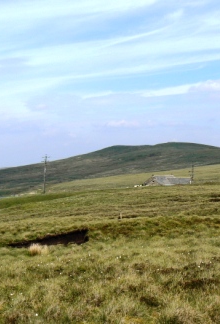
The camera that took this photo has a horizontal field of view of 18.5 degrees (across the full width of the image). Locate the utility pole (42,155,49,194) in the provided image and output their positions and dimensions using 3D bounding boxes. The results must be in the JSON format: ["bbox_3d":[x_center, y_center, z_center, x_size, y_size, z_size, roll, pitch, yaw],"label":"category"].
[{"bbox_3d":[-13.147,2.560,138.000,1.400,8.150,0.300,2,-1,-6],"label":"utility pole"}]

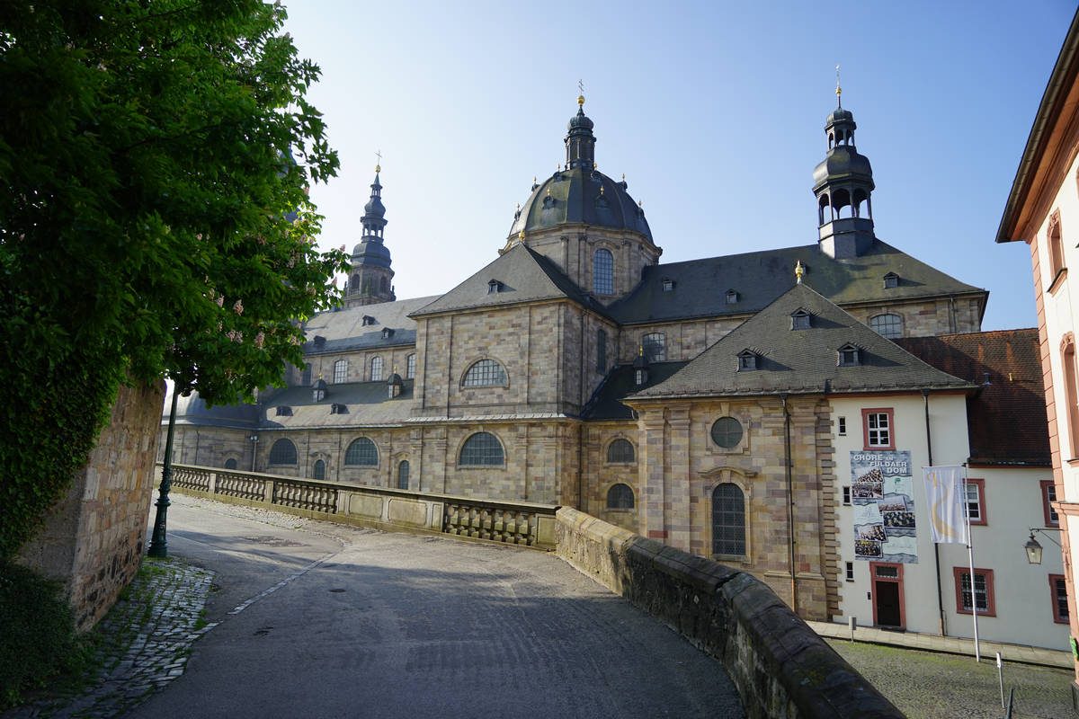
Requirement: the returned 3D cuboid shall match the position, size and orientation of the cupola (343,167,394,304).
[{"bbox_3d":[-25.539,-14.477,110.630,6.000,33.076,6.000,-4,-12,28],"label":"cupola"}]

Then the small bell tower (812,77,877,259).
[{"bbox_3d":[28.075,-17.667,66.604,5.337,18.463,5.337,-4,-10,29],"label":"small bell tower"}]

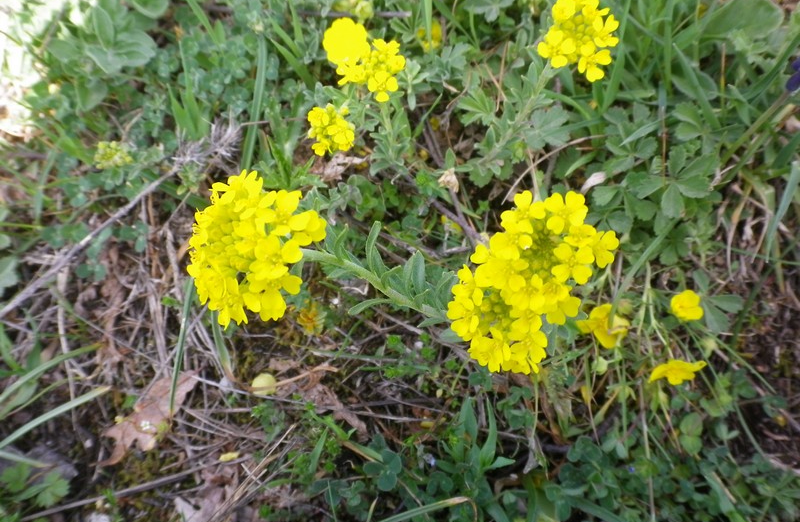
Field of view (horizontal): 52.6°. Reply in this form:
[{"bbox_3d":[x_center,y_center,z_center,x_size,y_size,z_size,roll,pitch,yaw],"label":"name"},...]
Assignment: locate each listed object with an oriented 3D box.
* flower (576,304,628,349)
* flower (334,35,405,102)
[{"bbox_3d":[0.082,0.026,0.326,0.019,0.010,0.019,-6,65,2],"label":"flower"},{"bbox_3d":[-0.013,-0.087,0.370,0.031,0.024,0.026,0,65,0],"label":"flower"}]

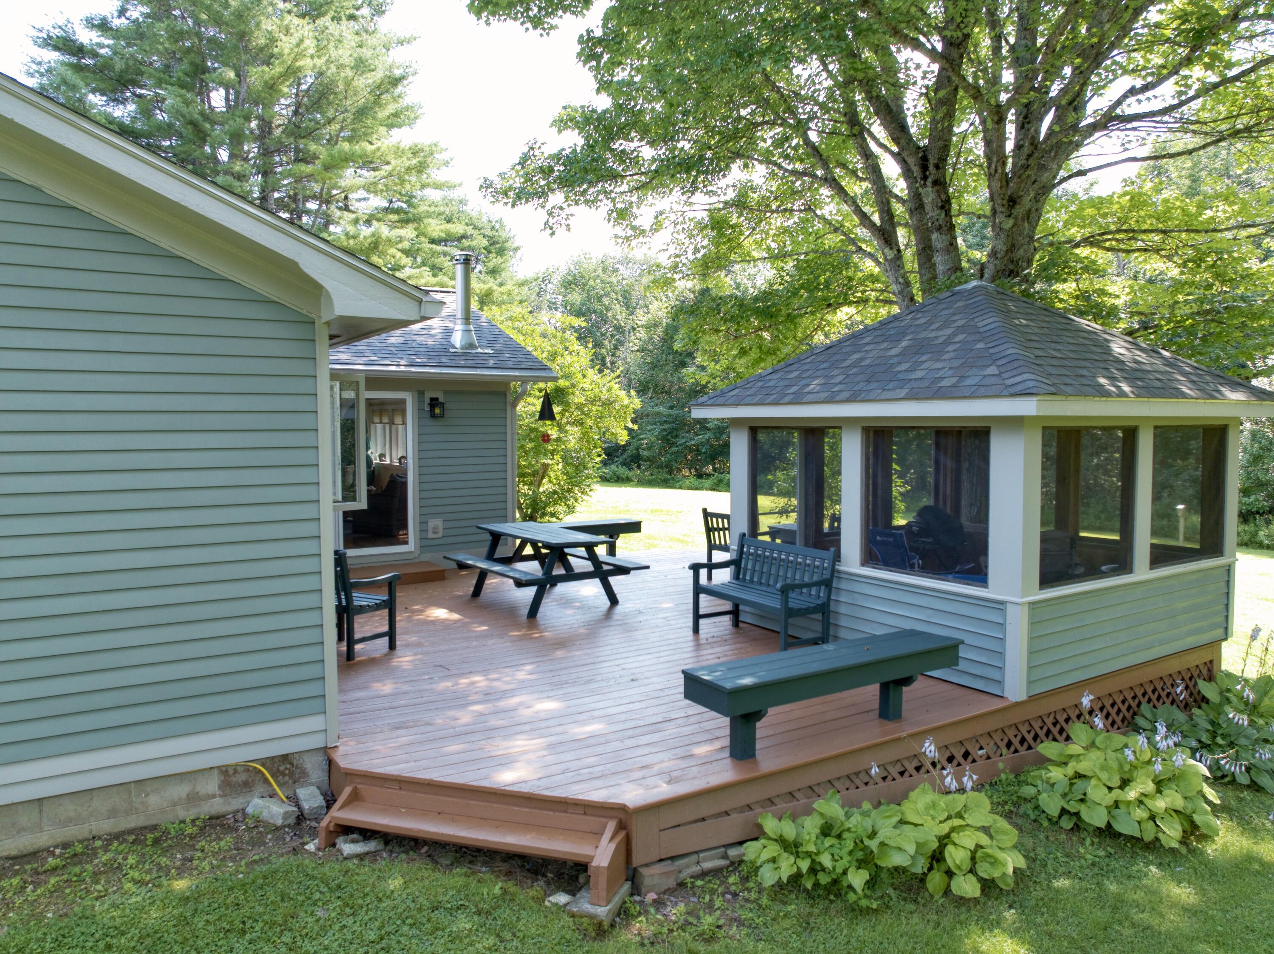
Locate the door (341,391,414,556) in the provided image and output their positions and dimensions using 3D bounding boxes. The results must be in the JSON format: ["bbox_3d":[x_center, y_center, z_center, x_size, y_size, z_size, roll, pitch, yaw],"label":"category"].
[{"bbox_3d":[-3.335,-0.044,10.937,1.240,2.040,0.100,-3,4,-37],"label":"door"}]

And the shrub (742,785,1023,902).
[{"bbox_3d":[1.336,1.885,4.616,1.400,0.440,0.820,-1,4,-13],"label":"shrub"}]

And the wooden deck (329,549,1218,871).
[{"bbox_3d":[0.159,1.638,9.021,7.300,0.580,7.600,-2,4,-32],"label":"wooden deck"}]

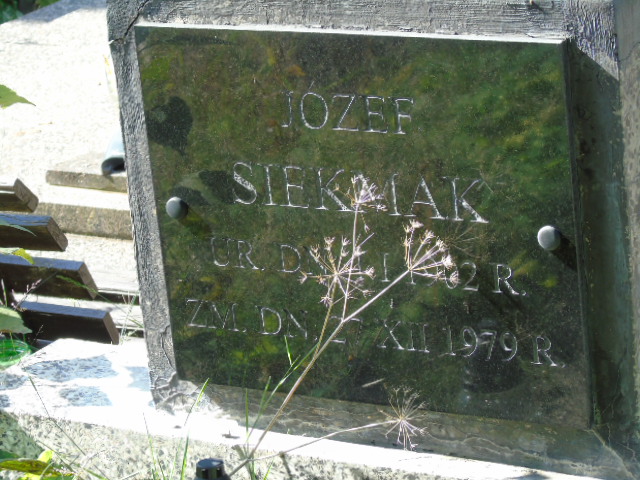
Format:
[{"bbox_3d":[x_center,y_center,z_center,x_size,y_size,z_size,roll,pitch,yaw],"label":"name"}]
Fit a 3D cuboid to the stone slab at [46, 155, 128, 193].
[{"bbox_3d":[-0.284,-0.102,4.074,0.260,0.026,0.120,6,20,34],"label":"stone slab"}]

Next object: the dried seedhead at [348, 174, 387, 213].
[{"bbox_3d":[0.046,-0.045,2.567,0.038,0.036,0.036,-5,17,0],"label":"dried seedhead"}]

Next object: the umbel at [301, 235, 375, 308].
[{"bbox_3d":[0.017,0.031,2.547,0.070,0.068,0.055,-5,17,0],"label":"umbel"}]

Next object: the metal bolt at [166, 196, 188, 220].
[{"bbox_3d":[-0.153,-0.034,2.825,0.025,0.025,0.016,5,20,31],"label":"metal bolt"}]

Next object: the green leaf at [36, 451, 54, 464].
[{"bbox_3d":[-0.278,0.220,2.660,0.021,0.016,0.012,-5,17,0],"label":"green leaf"}]

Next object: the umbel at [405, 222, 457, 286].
[{"bbox_3d":[0.112,0.013,2.628,0.053,0.062,0.056,-5,17,0],"label":"umbel"}]

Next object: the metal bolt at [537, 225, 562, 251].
[{"bbox_3d":[0.227,-0.002,2.599,0.025,0.025,0.016,5,20,31],"label":"metal bolt"}]

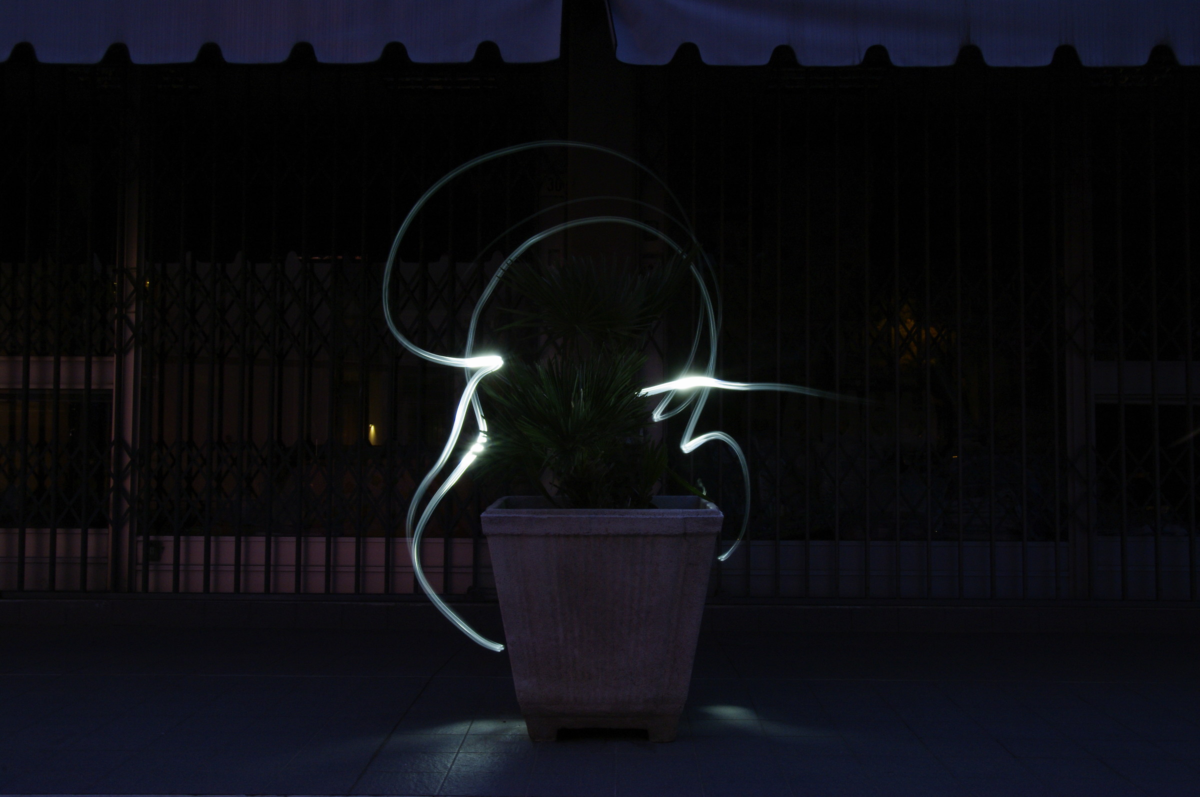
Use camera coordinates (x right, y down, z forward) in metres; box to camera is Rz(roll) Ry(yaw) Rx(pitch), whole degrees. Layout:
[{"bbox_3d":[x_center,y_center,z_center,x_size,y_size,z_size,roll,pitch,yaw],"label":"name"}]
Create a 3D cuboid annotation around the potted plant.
[{"bbox_3d":[-0.010,0.250,3.880,0.650,1.310,0.640,0,-1,0],"label":"potted plant"}]

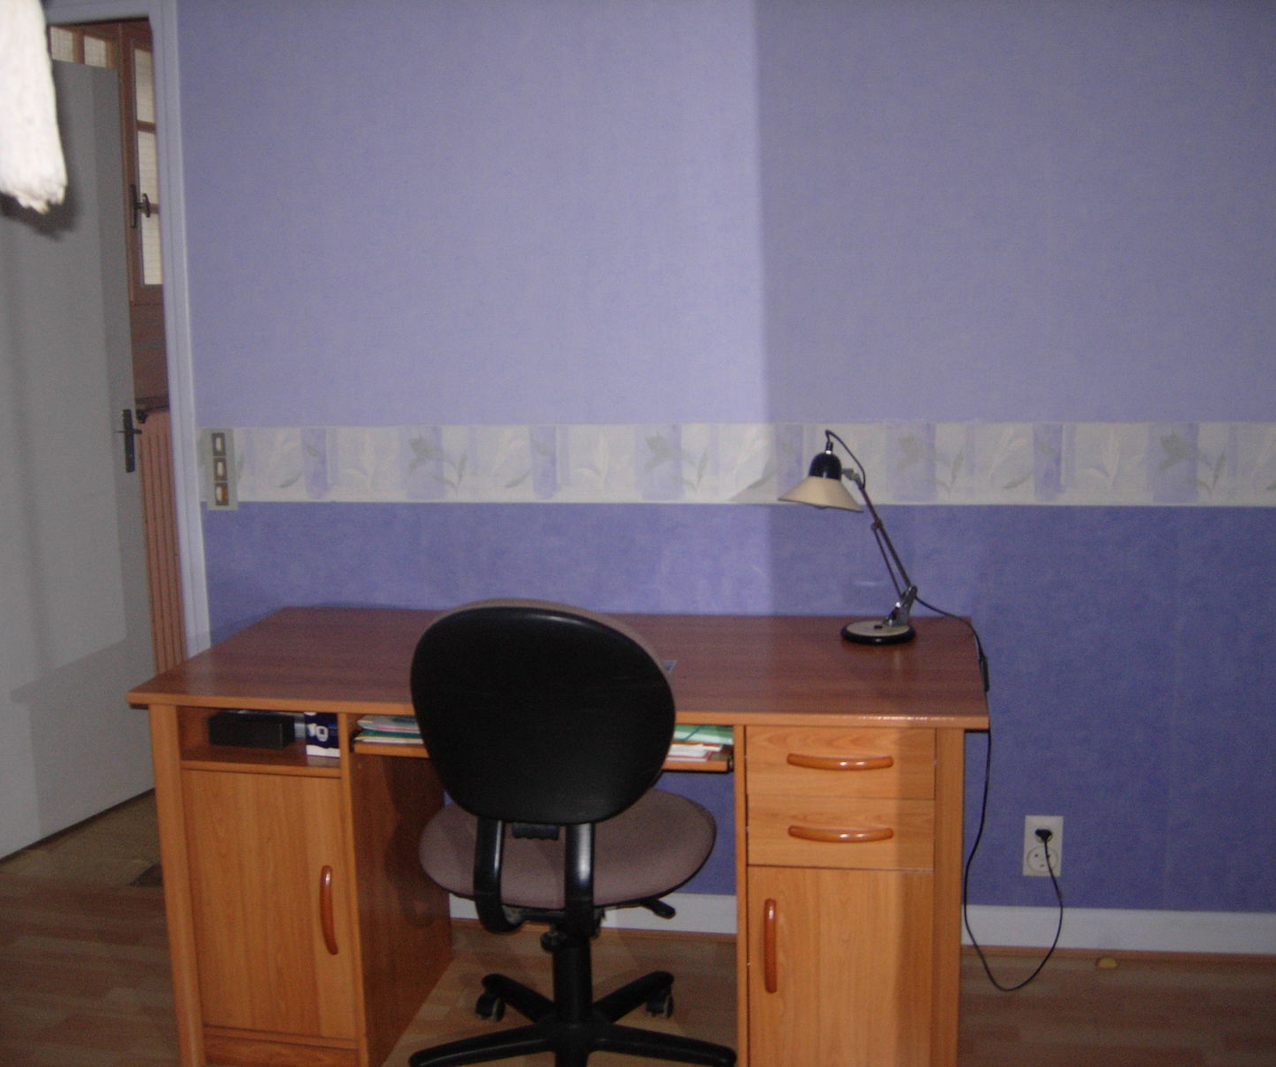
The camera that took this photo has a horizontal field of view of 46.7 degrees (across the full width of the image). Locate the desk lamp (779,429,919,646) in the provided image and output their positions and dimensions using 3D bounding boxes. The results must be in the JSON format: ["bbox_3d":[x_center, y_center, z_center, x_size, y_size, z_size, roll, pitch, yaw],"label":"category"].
[{"bbox_3d":[0.427,0.004,2.916,0.330,0.424,0.167,-7,11,-30],"label":"desk lamp"}]

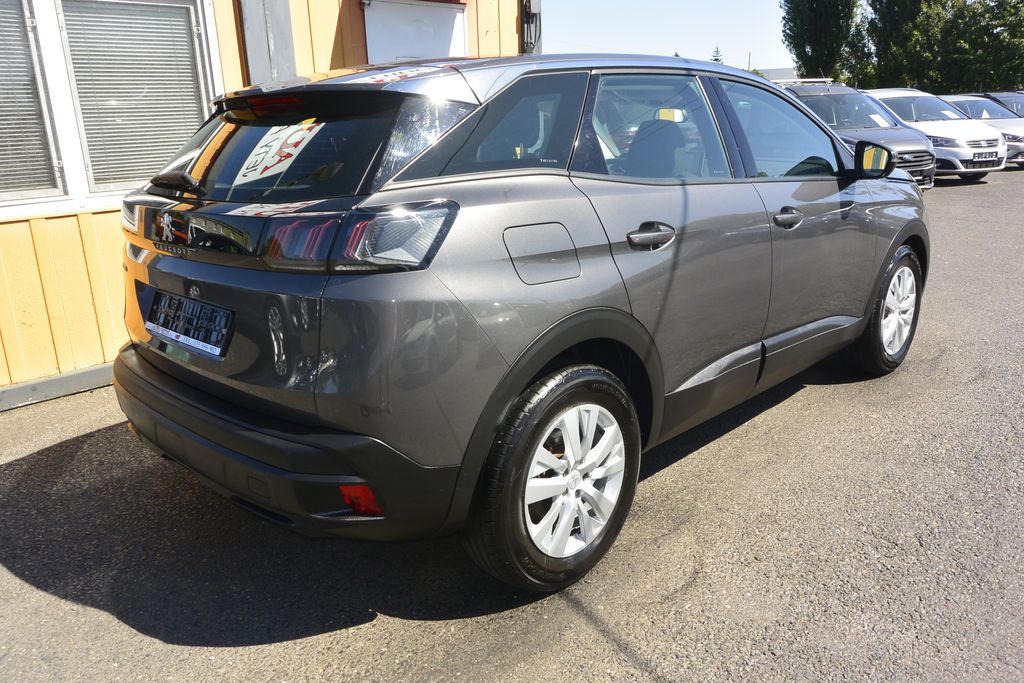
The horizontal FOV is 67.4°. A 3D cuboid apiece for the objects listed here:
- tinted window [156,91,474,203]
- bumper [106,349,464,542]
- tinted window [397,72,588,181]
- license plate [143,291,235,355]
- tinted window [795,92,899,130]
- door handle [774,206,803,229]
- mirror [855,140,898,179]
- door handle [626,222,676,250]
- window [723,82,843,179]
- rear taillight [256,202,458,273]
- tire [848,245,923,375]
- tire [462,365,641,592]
[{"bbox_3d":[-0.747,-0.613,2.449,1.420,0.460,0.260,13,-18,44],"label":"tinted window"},{"bbox_3d":[-0.892,0.278,2.434,1.790,0.370,0.390,12,22,44],"label":"bumper"},{"bbox_3d":[-0.018,-0.587,2.098,0.840,0.300,0.060,-14,-5,-39],"label":"tinted window"},{"bbox_3d":[-0.966,-0.060,2.282,0.525,0.128,0.025,12,1,44],"label":"license plate"},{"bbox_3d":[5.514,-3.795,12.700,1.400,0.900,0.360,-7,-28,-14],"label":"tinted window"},{"bbox_3d":[1.103,-0.498,3.089,0.250,0.085,0.060,-17,21,-42],"label":"door handle"},{"bbox_3d":[1.528,-0.779,3.282,0.200,0.165,0.130,11,21,41],"label":"mirror"},{"bbox_3d":[0.448,-0.331,2.442,0.250,0.085,0.060,-17,21,-42],"label":"door handle"},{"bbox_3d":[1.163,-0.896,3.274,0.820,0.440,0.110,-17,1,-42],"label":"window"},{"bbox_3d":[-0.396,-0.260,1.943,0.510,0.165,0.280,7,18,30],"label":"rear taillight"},{"bbox_3d":[2.039,-0.185,4.234,0.700,0.700,0.220,-17,21,-42],"label":"tire"},{"bbox_3d":[0.131,0.406,2.383,0.225,0.700,0.700,12,22,44],"label":"tire"}]

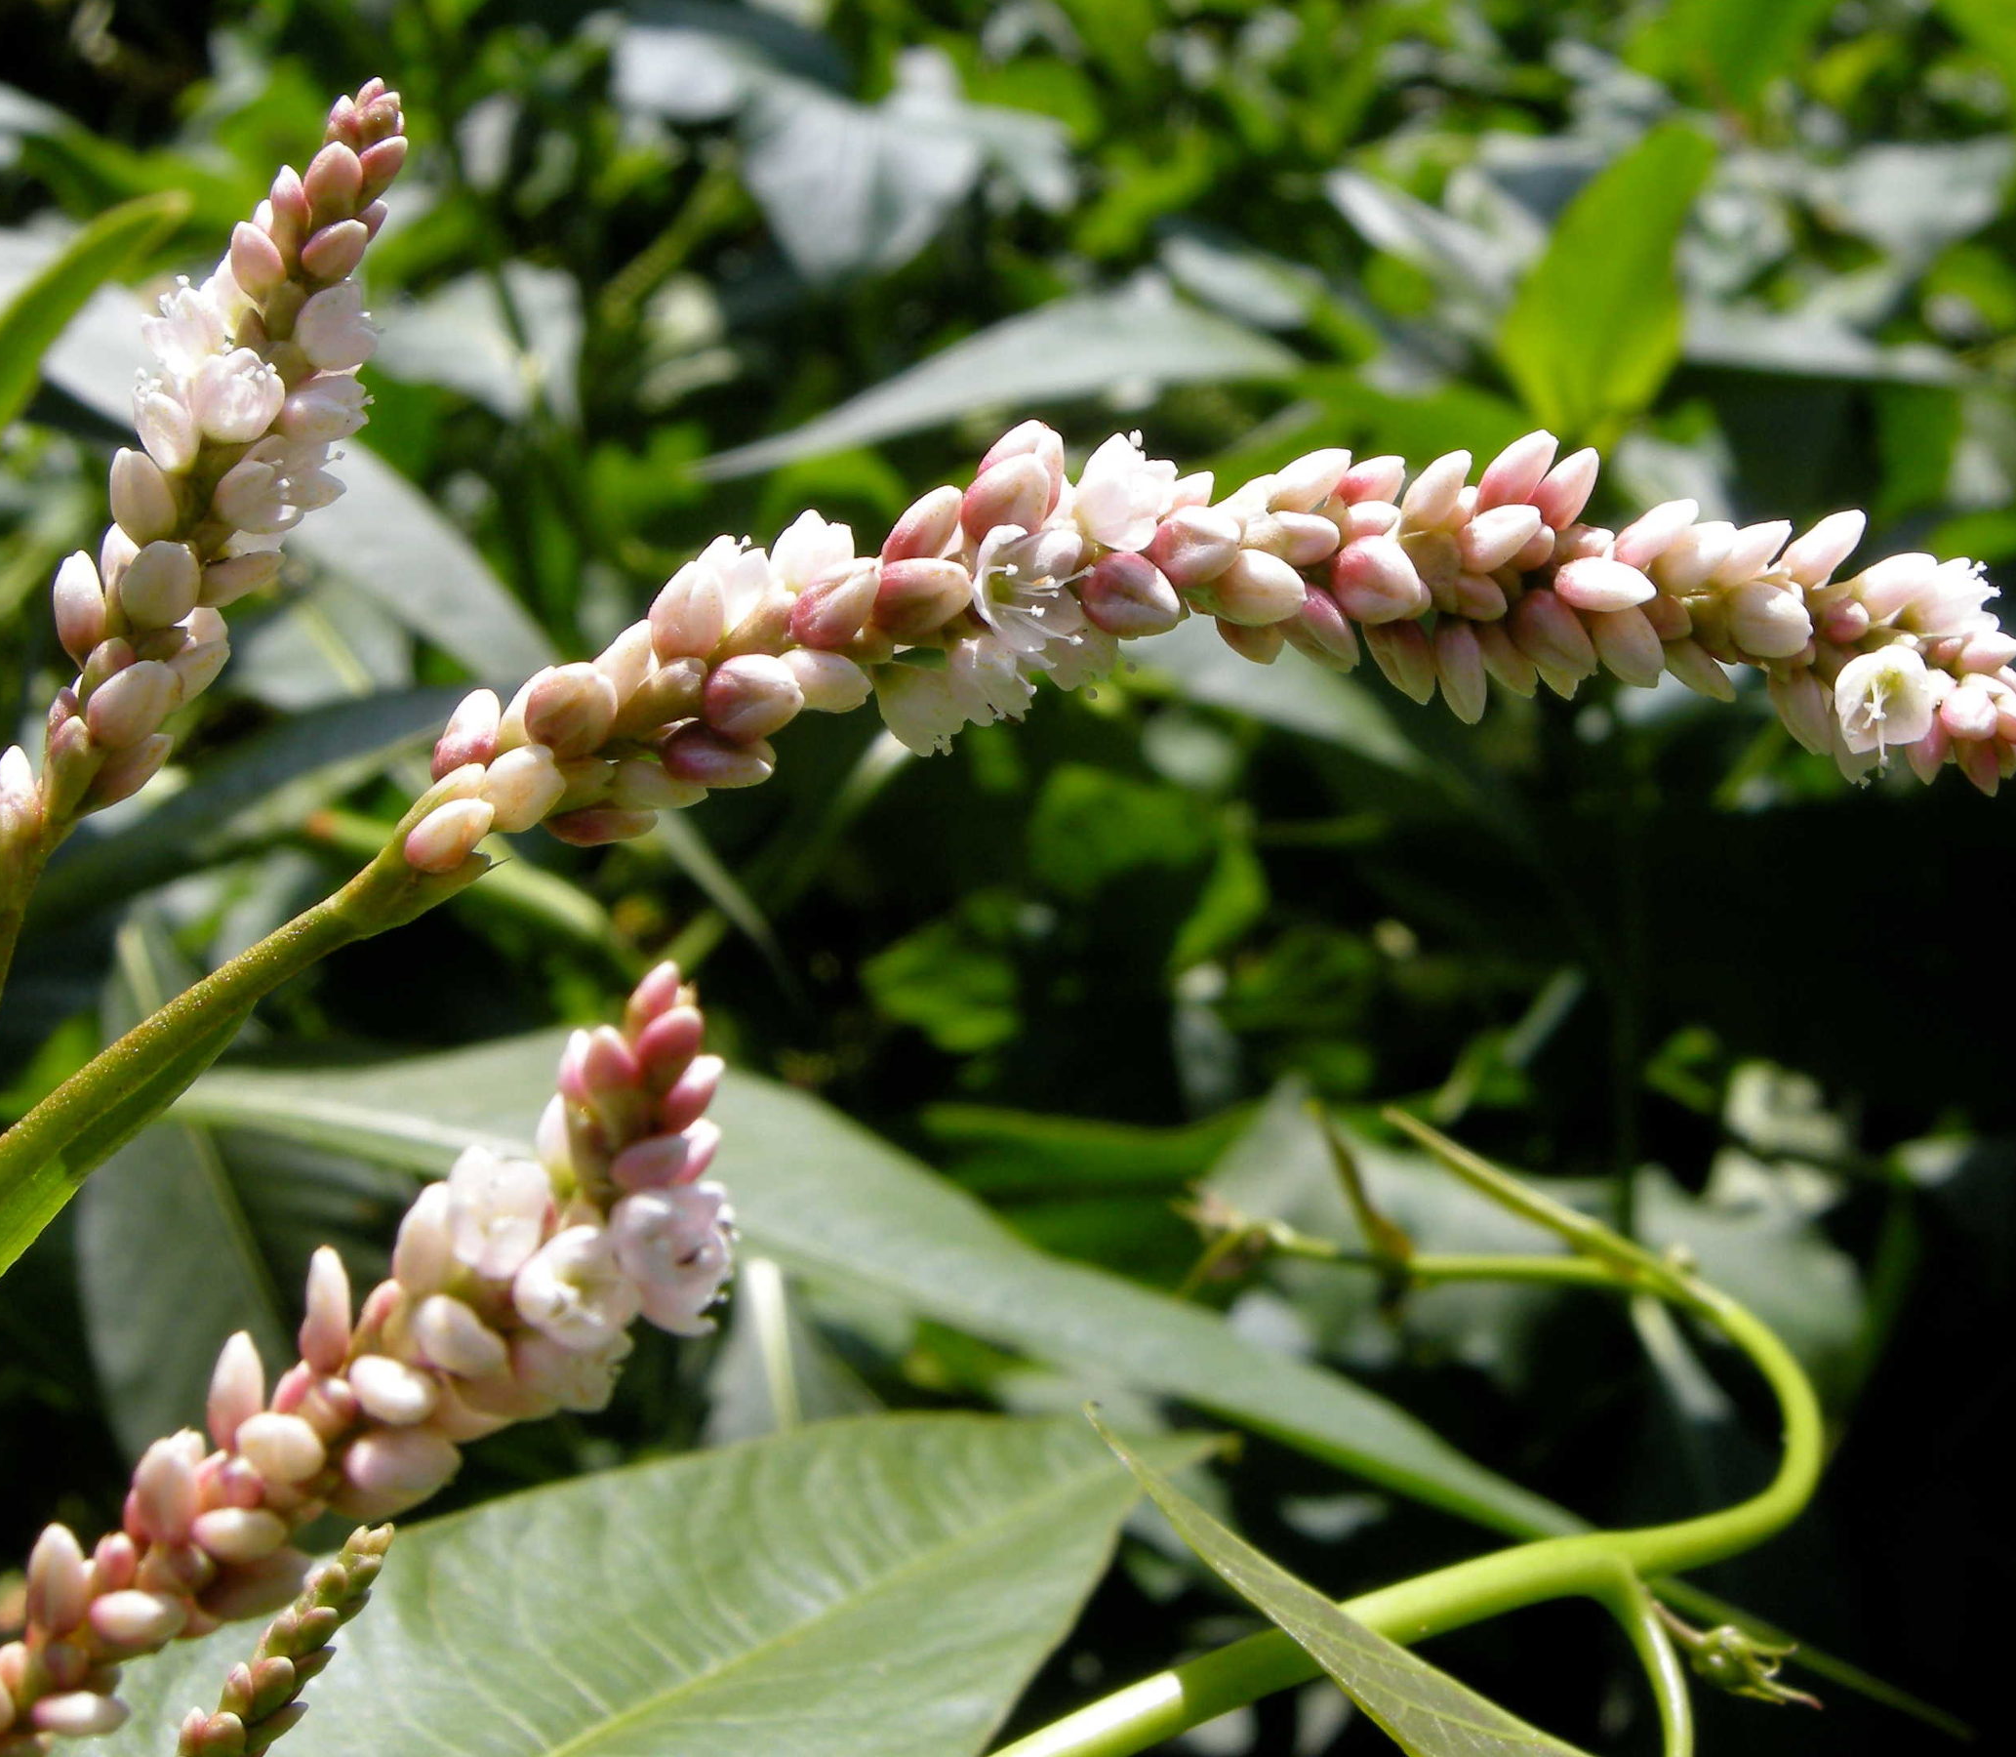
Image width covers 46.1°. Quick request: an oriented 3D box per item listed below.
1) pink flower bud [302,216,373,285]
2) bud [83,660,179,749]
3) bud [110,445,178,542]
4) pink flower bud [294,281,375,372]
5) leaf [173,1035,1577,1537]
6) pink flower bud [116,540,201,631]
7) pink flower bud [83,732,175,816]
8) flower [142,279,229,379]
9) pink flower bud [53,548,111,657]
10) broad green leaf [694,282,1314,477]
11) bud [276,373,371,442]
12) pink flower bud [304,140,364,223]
[{"bbox_3d":[-0.028,-0.026,0.099,0.003,0.002,0.002,-38,0,11],"label":"pink flower bud"},{"bbox_3d":[-0.036,-0.007,0.099,0.004,0.003,0.003,-39,0,14],"label":"bud"},{"bbox_3d":[-0.036,-0.016,0.099,0.003,0.004,0.002,-19,9,0],"label":"bud"},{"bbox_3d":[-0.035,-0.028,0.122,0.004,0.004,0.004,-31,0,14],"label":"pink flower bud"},{"bbox_3d":[-0.011,0.035,0.205,0.132,0.013,0.025,20,37,3],"label":"leaf"},{"bbox_3d":[-0.035,-0.012,0.098,0.003,0.004,0.003,28,26,0],"label":"pink flower bud"},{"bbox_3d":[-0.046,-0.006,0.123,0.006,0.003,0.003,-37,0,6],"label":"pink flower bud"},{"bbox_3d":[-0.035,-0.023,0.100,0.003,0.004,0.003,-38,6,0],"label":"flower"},{"bbox_3d":[-0.039,-0.012,0.100,0.002,0.005,0.002,-6,0,0],"label":"pink flower bud"},{"bbox_3d":[0.000,-0.081,0.380,0.100,0.014,0.028,-16,27,-14],"label":"broad green leaf"},{"bbox_3d":[-0.029,-0.020,0.100,0.004,0.003,0.003,-18,0,6],"label":"bud"},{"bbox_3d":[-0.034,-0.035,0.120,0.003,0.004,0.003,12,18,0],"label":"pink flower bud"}]

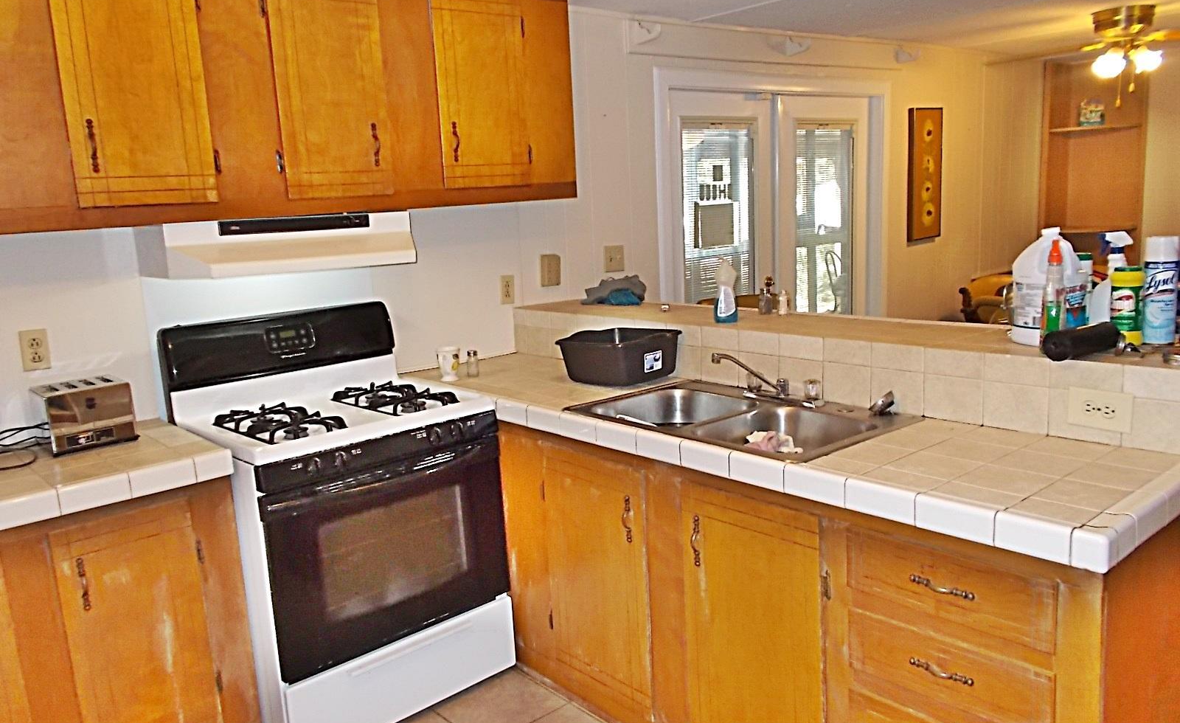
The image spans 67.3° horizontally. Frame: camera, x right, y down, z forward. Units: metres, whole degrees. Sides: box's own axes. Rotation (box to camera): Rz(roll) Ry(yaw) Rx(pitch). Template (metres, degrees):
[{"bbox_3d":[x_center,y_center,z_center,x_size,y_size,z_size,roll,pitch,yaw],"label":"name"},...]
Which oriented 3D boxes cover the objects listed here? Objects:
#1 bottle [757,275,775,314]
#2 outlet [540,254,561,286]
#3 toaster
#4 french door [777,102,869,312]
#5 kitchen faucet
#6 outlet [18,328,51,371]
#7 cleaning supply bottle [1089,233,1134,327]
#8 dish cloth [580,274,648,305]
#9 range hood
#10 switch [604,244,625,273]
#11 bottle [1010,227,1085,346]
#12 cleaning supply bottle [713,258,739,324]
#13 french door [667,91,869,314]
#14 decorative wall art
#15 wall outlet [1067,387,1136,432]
[{"bbox_3d":[0.604,-0.230,3.071,0.050,0.126,0.045,-1,11,11],"label":"bottle"},{"bbox_3d":[-0.158,-0.371,3.636,0.075,0.124,0.038,-12,13,-39],"label":"outlet"},{"bbox_3d":[-1.433,0.149,2.519,0.220,0.168,0.195,-12,14,-40],"label":"toaster"},{"bbox_3d":[1.368,-0.508,5.202,0.910,2.020,0.050,-12,14,-40],"label":"french door"},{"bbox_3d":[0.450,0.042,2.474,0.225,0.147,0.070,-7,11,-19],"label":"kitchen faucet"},{"bbox_3d":[-1.577,-0.032,2.521,0.070,0.115,0.008,-12,14,-40],"label":"outlet"},{"bbox_3d":[1.340,-0.194,2.274,0.110,0.270,0.070,3,12,30],"label":"cleaning supply bottle"},{"bbox_3d":[0.103,-0.295,3.607,0.255,0.110,0.130,3,12,29],"label":"dish cloth"},{"bbox_3d":[-0.919,-0.366,2.738,0.765,0.150,0.455,-12,14,-40],"label":"range hood"},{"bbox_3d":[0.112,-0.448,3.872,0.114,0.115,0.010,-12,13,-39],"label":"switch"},{"bbox_3d":[1.180,-0.197,2.282,0.145,0.290,0.145,-12,14,-40],"label":"bottle"},{"bbox_3d":[0.444,-0.231,2.912,0.083,0.204,0.060,-1,11,9],"label":"cleaning supply bottle"},{"bbox_3d":[1.022,-0.433,4.900,1.840,2.020,0.060,-12,14,-40],"label":"french door"},{"bbox_3d":[2.033,-1.133,5.377,0.315,0.775,0.045,-12,13,-39],"label":"decorative wall art"},{"bbox_3d":[1.094,0.105,1.907,0.010,0.082,0.126,-12,13,-39],"label":"wall outlet"}]

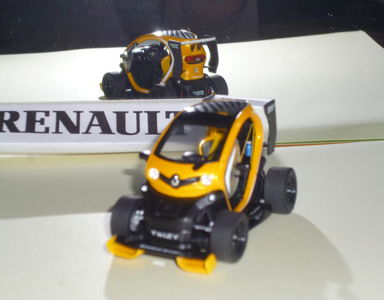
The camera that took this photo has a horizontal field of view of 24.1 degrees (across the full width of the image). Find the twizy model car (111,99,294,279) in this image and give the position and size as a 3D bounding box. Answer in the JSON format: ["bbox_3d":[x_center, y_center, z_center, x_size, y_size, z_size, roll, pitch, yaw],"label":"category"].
[{"bbox_3d":[0.004,0.005,0.249,0.035,0.035,0.057,7,18,26],"label":"twizy model car"}]

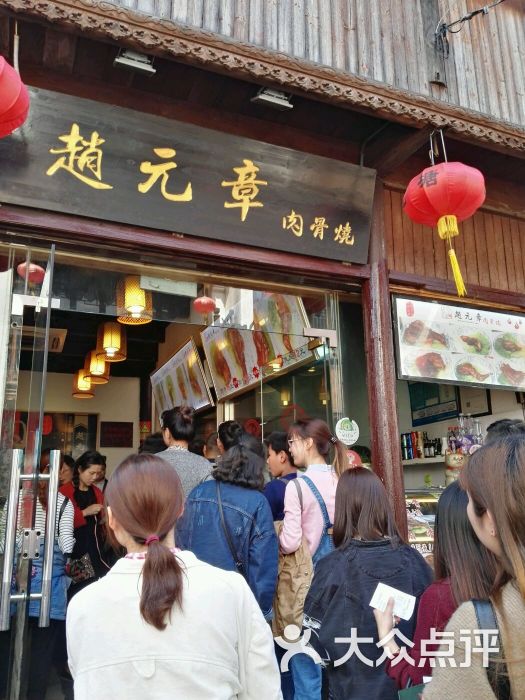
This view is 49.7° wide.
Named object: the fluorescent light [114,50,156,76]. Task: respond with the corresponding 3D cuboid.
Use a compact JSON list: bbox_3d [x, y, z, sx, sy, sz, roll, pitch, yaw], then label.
[{"bbox_3d":[-0.676,-1.527,3.013,0.210,0.090,0.130,5,10,-22],"label":"fluorescent light"}]

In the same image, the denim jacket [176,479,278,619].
[{"bbox_3d":[-0.172,0.956,2.801,0.510,0.630,0.300,1,-14,-8],"label":"denim jacket"}]

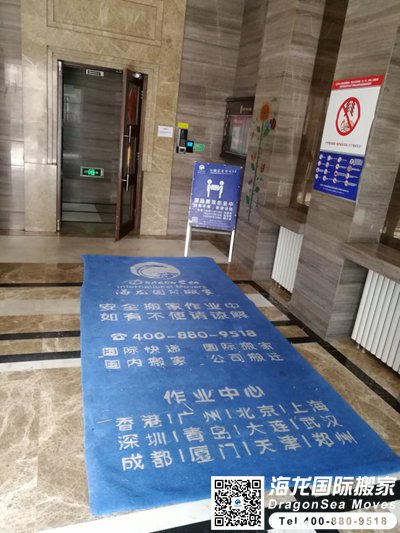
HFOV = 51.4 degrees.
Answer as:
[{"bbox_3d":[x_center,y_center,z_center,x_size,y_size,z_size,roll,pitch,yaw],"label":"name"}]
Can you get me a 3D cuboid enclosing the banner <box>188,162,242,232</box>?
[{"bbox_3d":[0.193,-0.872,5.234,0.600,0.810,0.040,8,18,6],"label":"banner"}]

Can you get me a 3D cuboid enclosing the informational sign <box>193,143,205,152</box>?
[{"bbox_3d":[-0.005,-1.749,6.143,0.170,0.115,0.010,0,19,-19],"label":"informational sign"}]

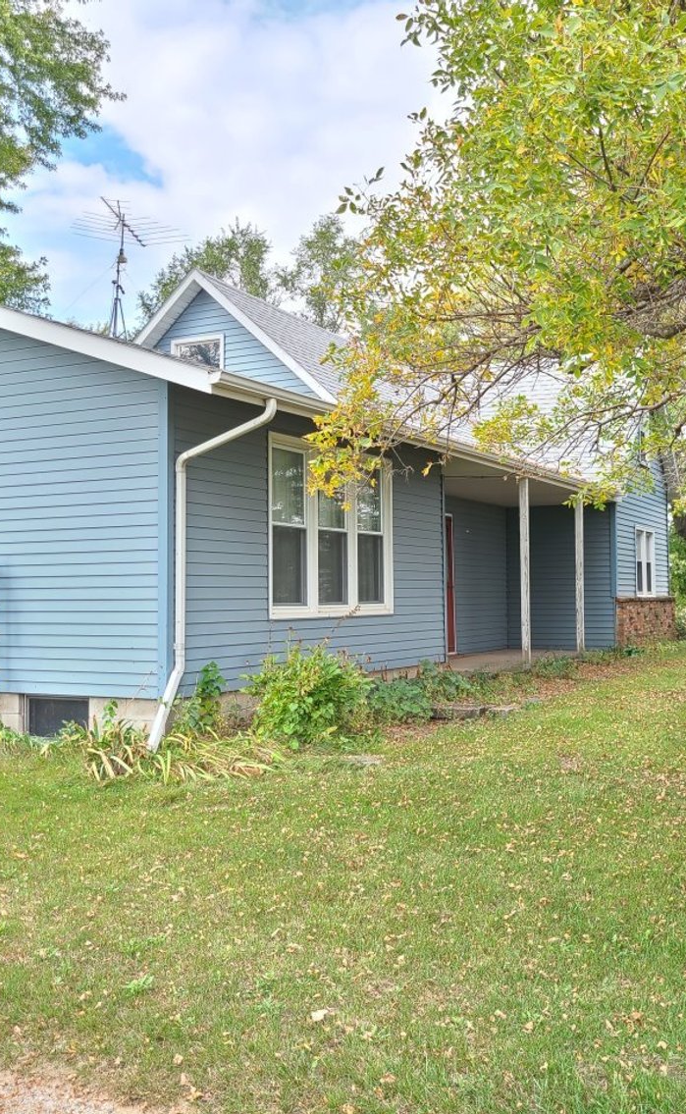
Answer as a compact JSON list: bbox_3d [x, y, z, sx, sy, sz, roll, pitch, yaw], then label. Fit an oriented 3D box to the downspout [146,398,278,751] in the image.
[{"bbox_3d":[-1.042,0.133,8.844,0.947,2.765,0.503,-1,-2,28],"label":"downspout"}]

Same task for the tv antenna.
[{"bbox_3d":[-3.857,-5.133,20.100,2.250,2.450,2.500,-1,-2,7],"label":"tv antenna"}]

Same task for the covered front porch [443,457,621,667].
[{"bbox_3d":[2.445,0.280,16.544,1.802,2.472,5.070,-1,-2,28],"label":"covered front porch"}]

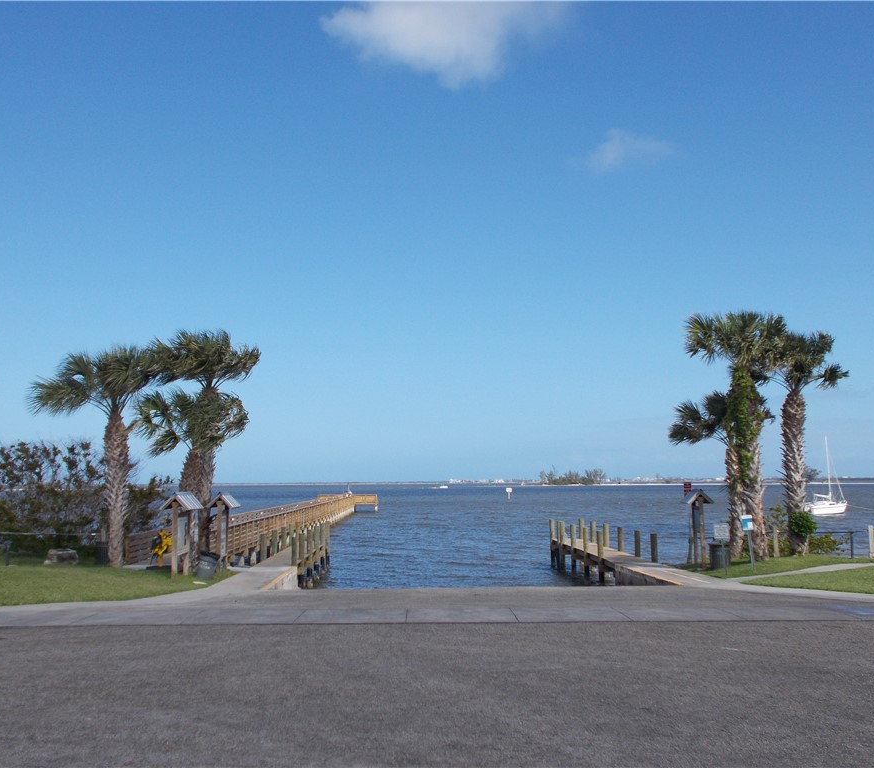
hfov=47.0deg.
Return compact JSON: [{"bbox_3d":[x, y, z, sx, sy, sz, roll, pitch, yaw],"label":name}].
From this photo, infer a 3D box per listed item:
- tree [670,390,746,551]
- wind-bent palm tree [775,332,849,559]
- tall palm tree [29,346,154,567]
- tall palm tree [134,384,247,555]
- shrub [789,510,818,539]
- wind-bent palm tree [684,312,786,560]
[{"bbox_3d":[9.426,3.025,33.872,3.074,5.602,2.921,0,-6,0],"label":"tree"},{"bbox_3d":[13.020,2.036,35.136,2.811,7.817,2.671,0,-6,0],"label":"wind-bent palm tree"},{"bbox_3d":[-10.735,2.223,31.121,3.890,6.761,3.695,0,-6,0],"label":"tall palm tree"},{"bbox_3d":[-7.154,2.782,29.313,3.277,5.295,3.113,0,-6,0],"label":"tall palm tree"},{"bbox_3d":[12.593,4.828,34.560,0.979,0.979,0.881,0,-6,0],"label":"shrub"},{"bbox_3d":[9.742,1.675,32.704,3.340,8.061,3.173,0,-6,0],"label":"wind-bent palm tree"}]

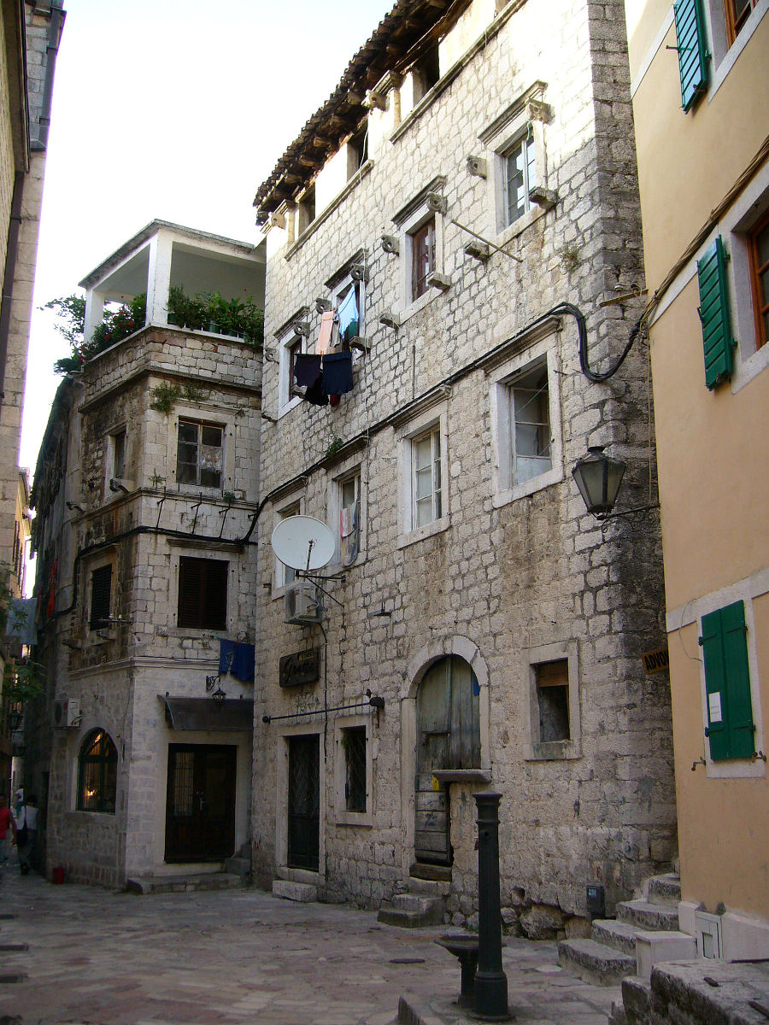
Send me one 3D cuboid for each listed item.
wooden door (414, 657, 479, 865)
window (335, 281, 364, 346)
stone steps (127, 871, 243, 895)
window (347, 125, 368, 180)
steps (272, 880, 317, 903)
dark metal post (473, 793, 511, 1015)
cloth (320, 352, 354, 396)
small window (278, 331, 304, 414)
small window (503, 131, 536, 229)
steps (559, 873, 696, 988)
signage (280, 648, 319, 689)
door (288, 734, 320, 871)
[{"bbox_3d":[0.791,3.183,13.346,0.092,2.616,1.574,7,-16,-27],"label":"wooden door"},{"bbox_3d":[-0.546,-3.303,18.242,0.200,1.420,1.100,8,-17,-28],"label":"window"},{"bbox_3d":[-3.311,6.319,17.666,1.942,0.225,0.562,8,-16,-31],"label":"stone steps"},{"bbox_3d":[-0.416,-6.512,18.826,0.200,0.850,0.830,8,-17,-28],"label":"window"},{"bbox_3d":[-1.419,6.010,16.454,0.245,0.266,1.175,7,-16,-27],"label":"steps"},{"bbox_3d":[0.706,2.611,6.973,0.260,1.397,0.260,-1,-14,5],"label":"dark metal post"},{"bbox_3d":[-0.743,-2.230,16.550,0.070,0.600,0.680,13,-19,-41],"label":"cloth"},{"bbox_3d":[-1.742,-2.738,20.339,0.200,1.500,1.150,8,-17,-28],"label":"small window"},{"bbox_3d":[1.761,-4.292,13.314,0.092,1.093,0.818,7,-16,-27],"label":"small window"},{"bbox_3d":[2.408,3.702,9.226,1.200,0.780,1.400,5,-16,-17],"label":"steps"},{"bbox_3d":[-1.441,2.648,17.437,0.143,0.521,1.431,7,-16,-27],"label":"signage"},{"bbox_3d":[-1.360,4.907,17.657,0.130,2.180,1.400,8,-17,-28],"label":"door"}]

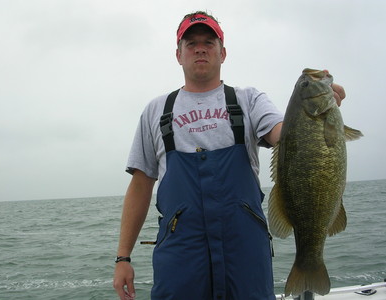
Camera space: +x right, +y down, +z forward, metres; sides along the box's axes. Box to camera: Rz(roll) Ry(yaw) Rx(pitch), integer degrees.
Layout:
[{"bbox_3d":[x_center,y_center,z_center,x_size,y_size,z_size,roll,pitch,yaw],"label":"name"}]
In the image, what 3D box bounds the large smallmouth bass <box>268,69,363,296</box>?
[{"bbox_3d":[0.300,0.080,1.080,0.225,0.550,0.115,0,-4,18],"label":"large smallmouth bass"}]

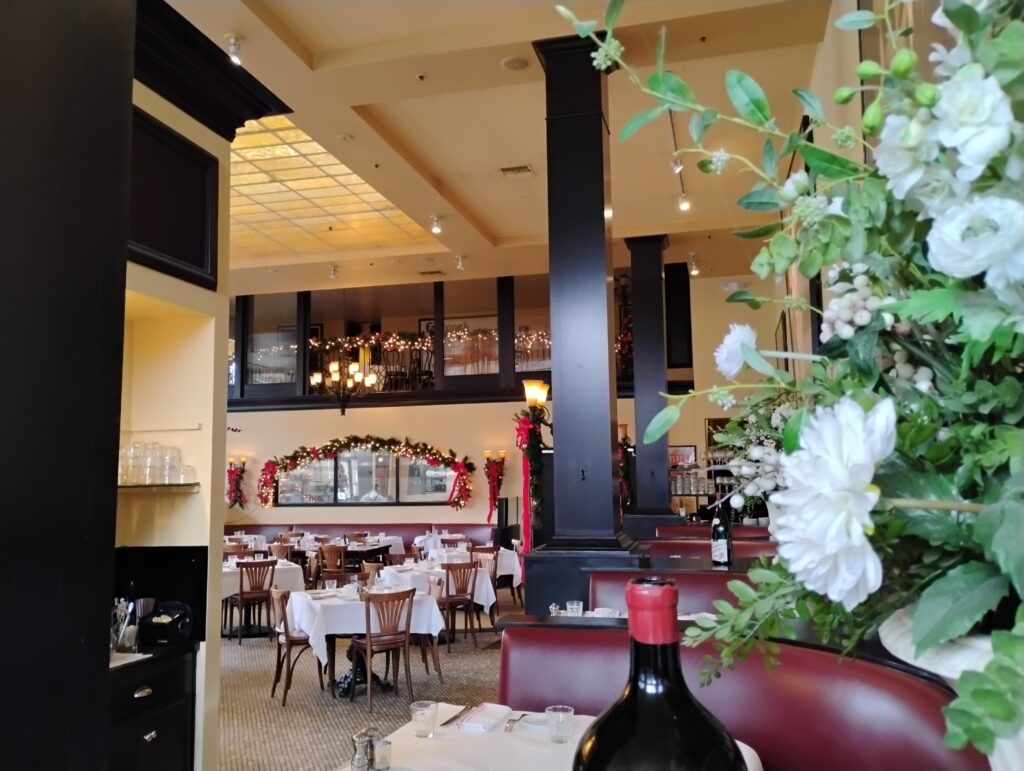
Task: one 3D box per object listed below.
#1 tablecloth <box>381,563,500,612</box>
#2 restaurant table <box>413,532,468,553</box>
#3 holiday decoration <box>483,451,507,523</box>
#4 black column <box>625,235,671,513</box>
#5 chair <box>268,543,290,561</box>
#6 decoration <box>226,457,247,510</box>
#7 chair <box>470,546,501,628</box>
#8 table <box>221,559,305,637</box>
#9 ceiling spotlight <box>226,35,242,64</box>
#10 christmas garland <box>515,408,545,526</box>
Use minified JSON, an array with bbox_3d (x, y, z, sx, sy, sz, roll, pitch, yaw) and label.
[{"bbox_3d":[-0.776,2.079,8.478,0.900,0.460,0.900,2,-7,-27],"label":"tablecloth"},{"bbox_3d":[-1.081,2.712,12.738,0.740,0.760,0.740,-2,-6,14],"label":"restaurant table"},{"bbox_3d":[-0.268,1.670,13.450,0.290,1.080,0.220,-2,-6,14],"label":"holiday decoration"},{"bbox_3d":[2.102,-0.152,12.603,0.600,4.110,0.600,-2,-6,14],"label":"black column"},{"bbox_3d":[-2.986,2.595,11.169,0.430,0.880,0.490,-3,-6,19],"label":"chair"},{"bbox_3d":[-4.828,1.741,14.590,0.290,0.900,0.220,-2,-6,14],"label":"decoration"},{"bbox_3d":[-0.392,2.481,10.461,0.430,0.880,0.490,1,-6,-16],"label":"chair"},{"bbox_3d":[-3.043,2.505,9.732,0.950,0.760,0.950,3,-7,-31],"label":"table"},{"bbox_3d":[-2.083,-2.514,6.226,0.120,0.190,0.110,-7,-9,44],"label":"ceiling spotlight"},{"bbox_3d":[0.137,0.633,6.325,0.190,0.860,0.250,-2,-6,14],"label":"christmas garland"}]

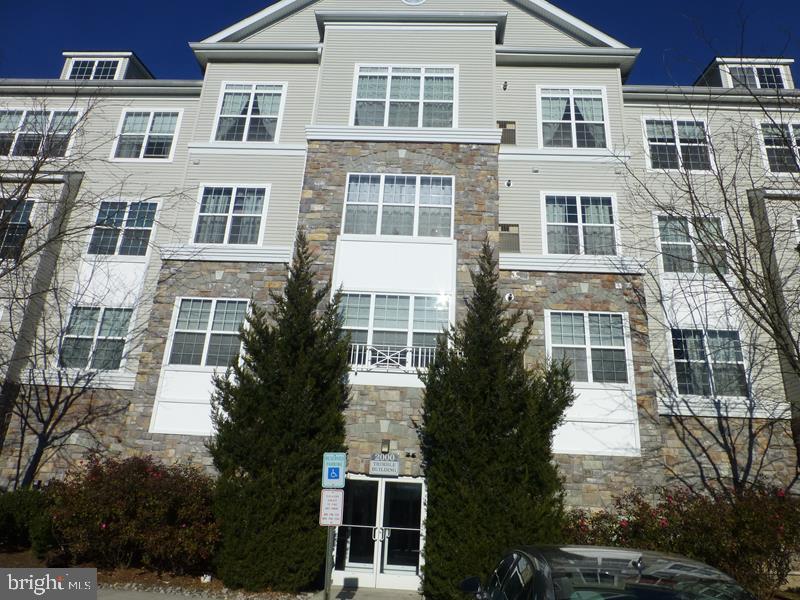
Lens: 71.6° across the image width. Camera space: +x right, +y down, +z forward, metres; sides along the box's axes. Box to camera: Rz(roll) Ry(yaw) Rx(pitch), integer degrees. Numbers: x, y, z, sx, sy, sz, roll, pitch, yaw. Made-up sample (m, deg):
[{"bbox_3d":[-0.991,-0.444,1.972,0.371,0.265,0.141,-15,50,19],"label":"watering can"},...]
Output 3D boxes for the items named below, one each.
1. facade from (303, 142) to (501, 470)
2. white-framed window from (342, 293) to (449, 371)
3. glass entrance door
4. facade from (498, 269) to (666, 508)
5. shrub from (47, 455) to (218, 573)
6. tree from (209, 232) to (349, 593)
[{"bbox_3d":[-0.155,0.403,13.192,5.068,9.520,0.500,2,-20,4],"label":"facade"},{"bbox_3d":[-0.188,0.710,12.850,2.720,1.857,0.180,2,-20,4],"label":"white-framed window"},{"bbox_3d":[-0.437,4.773,11.504,1.897,2.145,0.160,2,-20,4],"label":"glass entrance door"},{"bbox_3d":[4.108,2.393,12.962,3.596,6.415,0.450,2,-20,4],"label":"facade"},{"bbox_3d":[-5.361,4.220,11.122,3.503,2.165,1.800,2,-20,4],"label":"shrub"},{"bbox_3d":[-2.443,1.851,11.438,2.857,7.303,2.700,2,-20,4],"label":"tree"}]

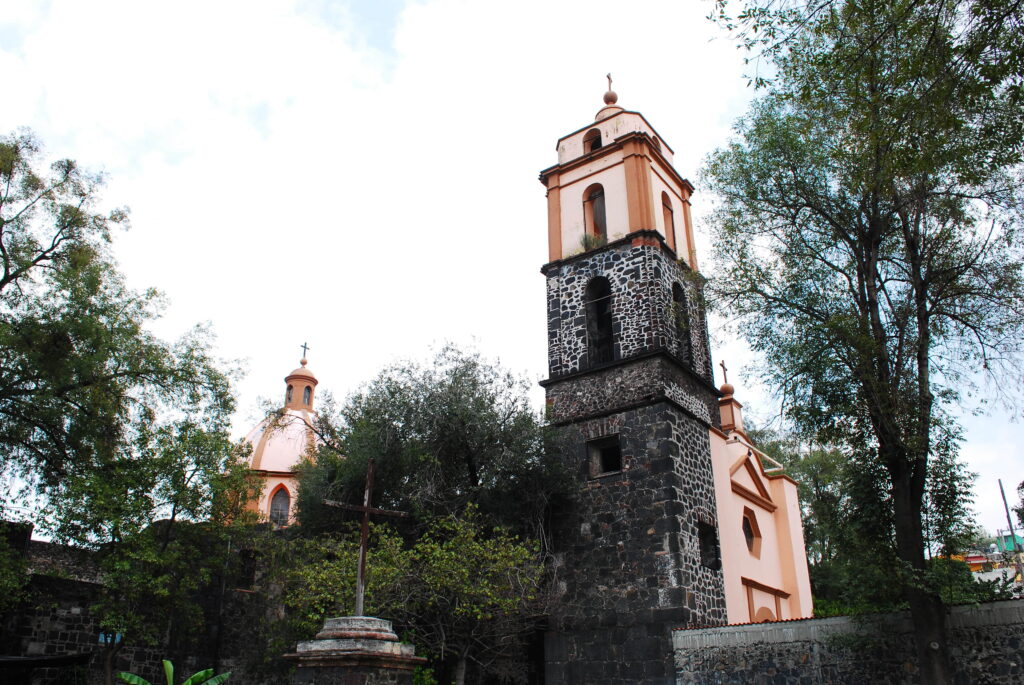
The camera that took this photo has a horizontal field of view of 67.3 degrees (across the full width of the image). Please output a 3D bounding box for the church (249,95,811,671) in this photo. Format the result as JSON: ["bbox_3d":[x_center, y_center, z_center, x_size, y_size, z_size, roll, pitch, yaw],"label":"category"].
[{"bbox_3d":[-5.113,5.322,40.883,35.230,27.340,13.130,-16,-30,33],"label":"church"}]

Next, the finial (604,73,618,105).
[{"bbox_3d":[4.512,-11.698,35.418,0.640,1.910,0.640,-16,-30,33],"label":"finial"}]

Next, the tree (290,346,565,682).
[{"bbox_3d":[-2.697,6.240,25.641,8.580,13.070,7.800,3,-25,-5],"label":"tree"}]

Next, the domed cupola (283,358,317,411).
[{"bbox_3d":[-13.670,2.707,49.789,2.160,3.810,2.160,-16,-30,33],"label":"domed cupola"}]

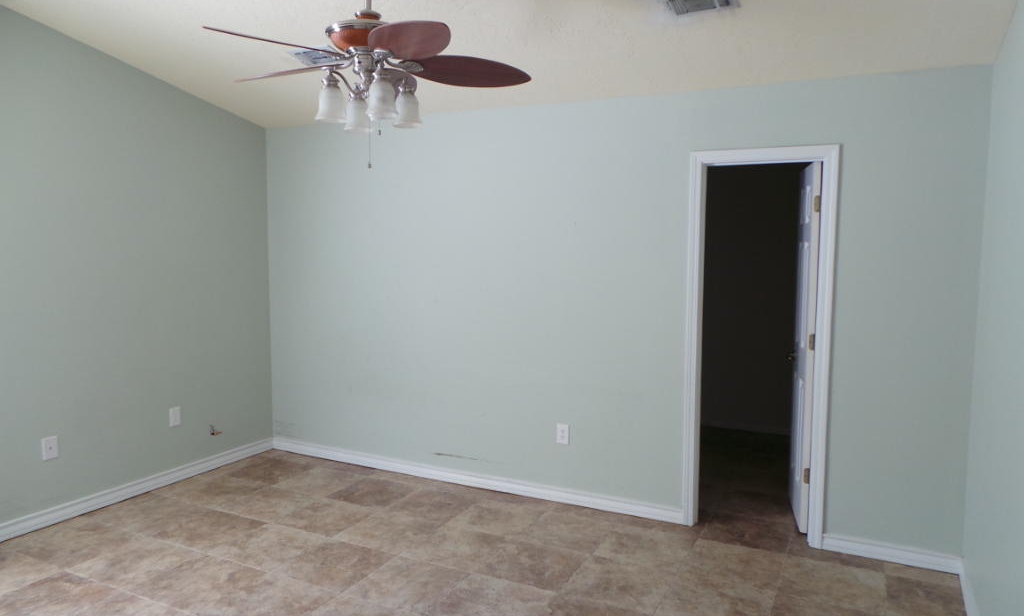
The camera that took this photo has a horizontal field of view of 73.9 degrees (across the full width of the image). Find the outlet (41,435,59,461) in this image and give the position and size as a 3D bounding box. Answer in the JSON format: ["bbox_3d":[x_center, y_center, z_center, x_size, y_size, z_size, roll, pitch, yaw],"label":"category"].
[{"bbox_3d":[-2.573,0.781,3.789,0.012,0.121,0.076,3,6,26],"label":"outlet"}]

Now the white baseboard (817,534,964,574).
[{"bbox_3d":[1.914,1.247,3.466,0.621,0.092,0.020,3,6,26],"label":"white baseboard"}]

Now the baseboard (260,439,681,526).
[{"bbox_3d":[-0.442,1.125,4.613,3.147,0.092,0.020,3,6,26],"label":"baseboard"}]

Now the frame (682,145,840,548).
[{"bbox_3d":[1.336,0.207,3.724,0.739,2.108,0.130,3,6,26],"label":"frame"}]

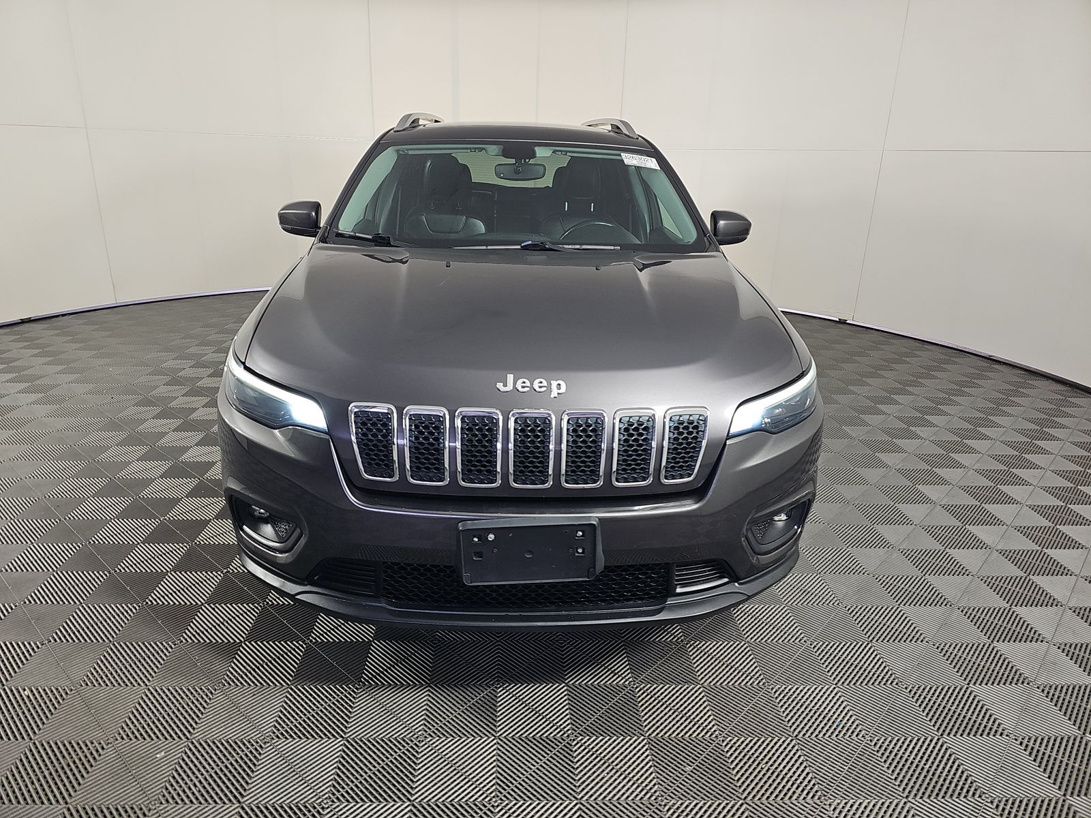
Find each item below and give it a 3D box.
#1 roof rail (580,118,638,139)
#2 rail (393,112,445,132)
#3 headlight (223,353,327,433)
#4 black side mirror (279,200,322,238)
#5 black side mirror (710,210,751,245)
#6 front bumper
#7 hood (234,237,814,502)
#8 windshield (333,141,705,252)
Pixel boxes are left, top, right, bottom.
[{"bbox_3d":[0.356,-1.612,4.211,0.100,0.115,1.770,0,20,-4],"label":"roof rail"},{"bbox_3d":[-0.702,-1.620,4.143,0.100,0.115,1.770,0,20,-4],"label":"rail"},{"bbox_3d":[-0.737,-0.063,2.004,0.350,0.185,0.400,0,20,-4],"label":"headlight"},{"bbox_3d":[-1.022,-0.795,3.022,0.190,0.155,0.180,0,20,-4],"label":"black side mirror"},{"bbox_3d":[0.804,-0.781,3.138,0.190,0.155,0.180,0,20,-4],"label":"black side mirror"},{"bbox_3d":[-0.057,0.248,2.143,1.800,0.615,0.550,0,20,-4],"label":"front bumper"},{"bbox_3d":[-0.065,-0.187,2.310,1.600,0.530,1.100,0,20,-4],"label":"hood"},{"bbox_3d":[-0.102,-0.885,2.981,1.430,0.425,0.800,0,20,-4],"label":"windshield"}]

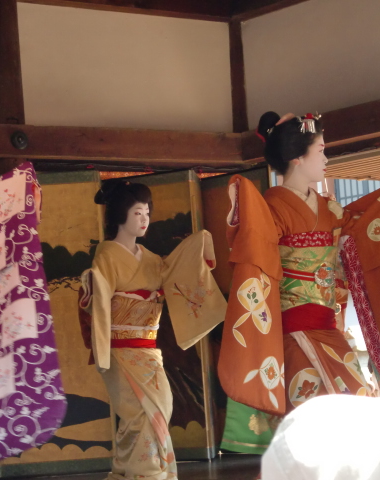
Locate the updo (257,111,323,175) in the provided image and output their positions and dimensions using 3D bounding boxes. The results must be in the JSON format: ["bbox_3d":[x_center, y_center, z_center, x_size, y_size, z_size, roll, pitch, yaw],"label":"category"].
[{"bbox_3d":[0.384,-0.376,6.350,0.250,0.240,0.225,-4,-4,6],"label":"updo"}]

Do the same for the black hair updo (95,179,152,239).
[{"bbox_3d":[-0.338,-0.155,8.350,0.280,0.285,0.250,-7,-5,42],"label":"black hair updo"}]

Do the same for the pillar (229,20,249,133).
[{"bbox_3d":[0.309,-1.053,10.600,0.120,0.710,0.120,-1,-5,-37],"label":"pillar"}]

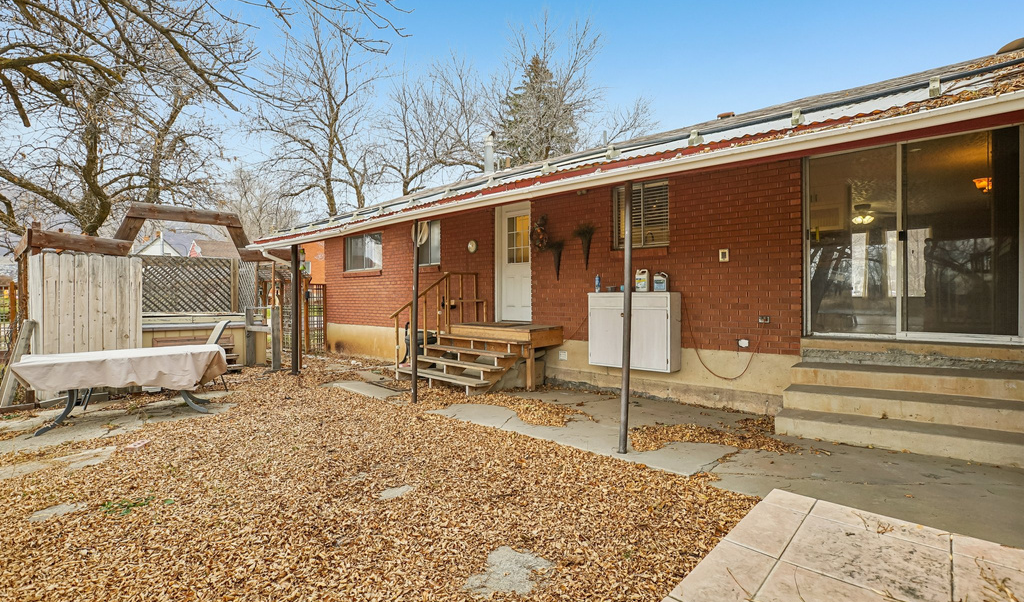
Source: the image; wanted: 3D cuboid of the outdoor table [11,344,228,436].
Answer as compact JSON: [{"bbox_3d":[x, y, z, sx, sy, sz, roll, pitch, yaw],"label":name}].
[{"bbox_3d":[-4.540,1.007,5.770,1.880,0.770,0.980,0,0,-34],"label":"outdoor table"}]

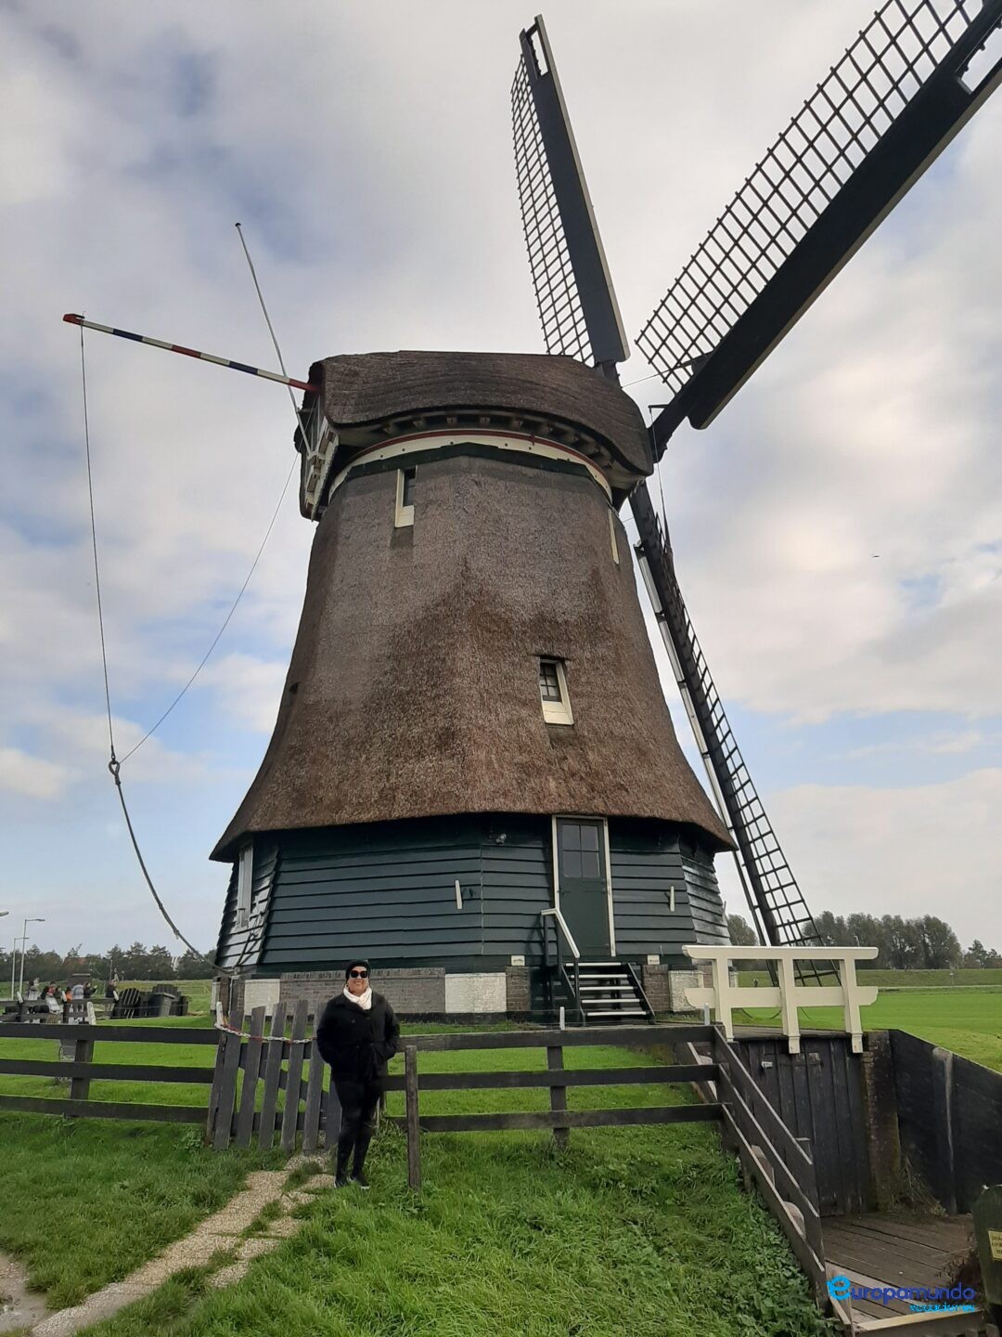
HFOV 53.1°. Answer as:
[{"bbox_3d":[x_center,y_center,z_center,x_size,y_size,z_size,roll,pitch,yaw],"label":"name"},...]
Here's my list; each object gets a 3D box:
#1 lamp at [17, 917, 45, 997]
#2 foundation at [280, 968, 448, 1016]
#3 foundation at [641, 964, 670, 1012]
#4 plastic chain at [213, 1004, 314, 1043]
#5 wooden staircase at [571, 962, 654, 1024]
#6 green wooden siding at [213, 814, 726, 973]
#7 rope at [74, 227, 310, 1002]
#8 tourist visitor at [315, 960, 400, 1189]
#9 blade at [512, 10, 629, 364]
[{"bbox_3d":[-31.592,19.671,67.420,1.300,5.397,0.250,-7,-18,17],"label":"lamp"},{"bbox_3d":[-2.151,5.129,15.895,2.980,0.677,0.350,-8,-19,20],"label":"foundation"},{"bbox_3d":[2.448,5.198,16.347,0.499,0.715,0.350,7,-19,-23],"label":"foundation"},{"bbox_3d":[-2.059,3.100,8.779,0.950,0.330,0.150,-9,-19,24],"label":"plastic chain"},{"bbox_3d":[1.591,4.946,15.227,1.100,0.930,1.100,7,-19,-23],"label":"wooden staircase"},{"bbox_3d":[-0.393,4.922,20.419,9.535,2.383,9.535,7,-19,-23],"label":"green wooden siding"},{"bbox_3d":[-6.693,-2.525,20.580,5.600,17.600,2.000,2,-18,-11],"label":"rope"},{"bbox_3d":[-1.115,3.126,7.849,0.620,1.630,0.360,4,-18,-16],"label":"tourist visitor"},{"bbox_3d":[1.441,-12.182,26.371,0.500,9.970,2.575,-7,-12,-27],"label":"blade"}]

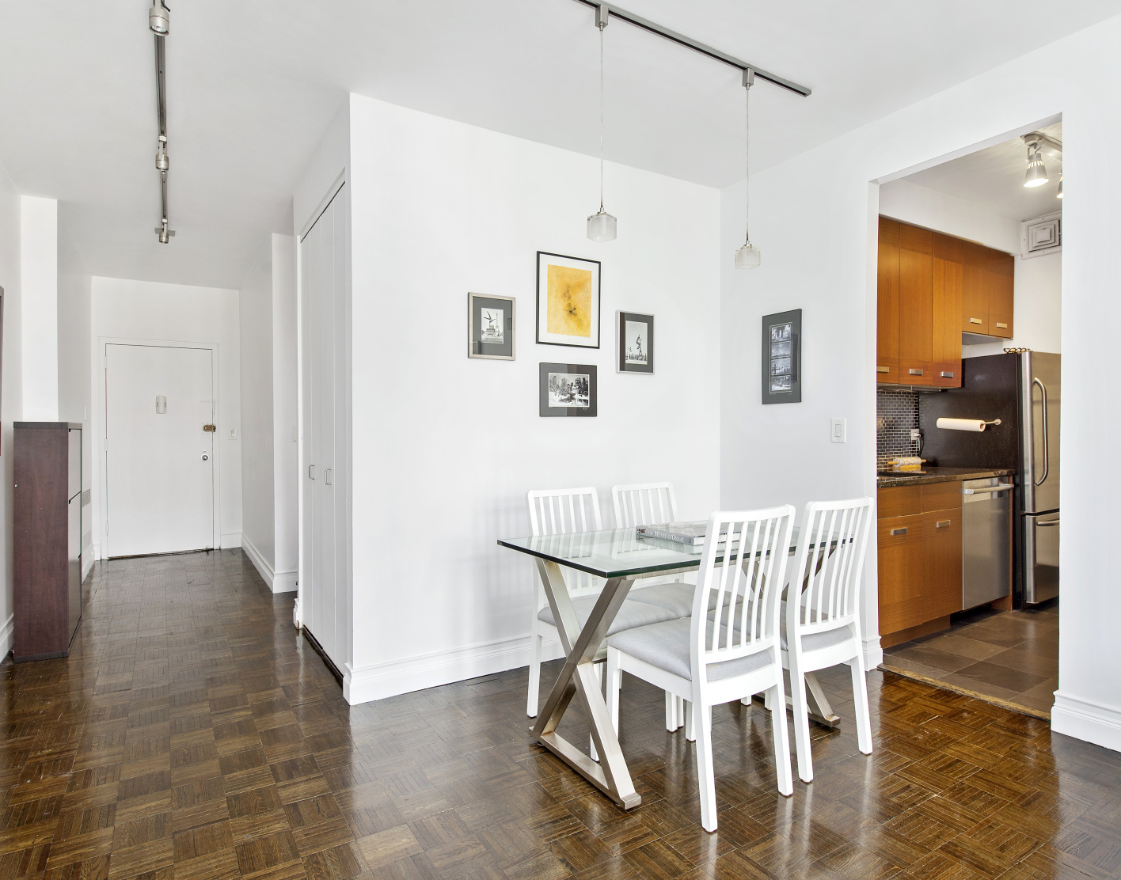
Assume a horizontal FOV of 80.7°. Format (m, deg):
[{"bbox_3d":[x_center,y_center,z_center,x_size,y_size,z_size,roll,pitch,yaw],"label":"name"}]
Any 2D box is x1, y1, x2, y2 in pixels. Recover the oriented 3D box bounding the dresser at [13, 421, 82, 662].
[{"bbox_3d":[-2.961,0.526,3.836,0.244,1.247,0.899,0,0,-32],"label":"dresser"}]

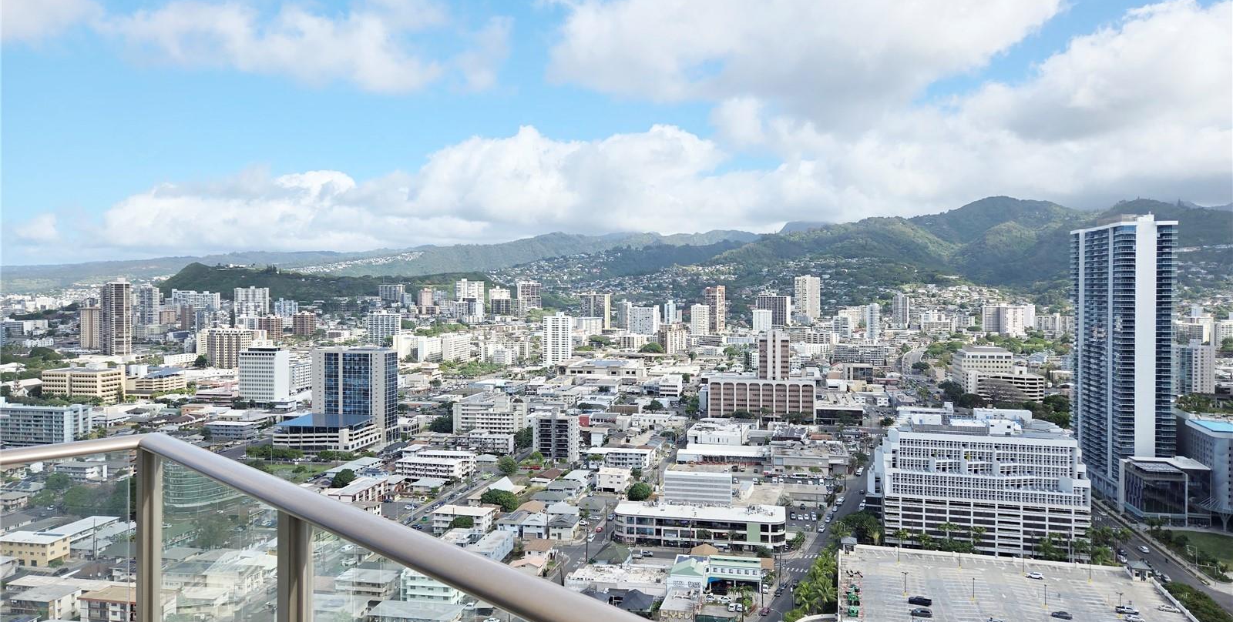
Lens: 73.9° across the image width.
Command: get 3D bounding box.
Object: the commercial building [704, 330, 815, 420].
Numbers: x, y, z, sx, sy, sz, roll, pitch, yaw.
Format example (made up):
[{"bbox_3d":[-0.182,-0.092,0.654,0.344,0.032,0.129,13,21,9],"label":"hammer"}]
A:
[{"bbox_3d":[104.630,47.040,600.000,77.330,62.840,34.000,0,1,10],"label":"commercial building"}]

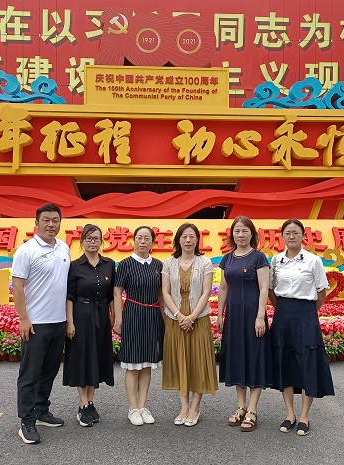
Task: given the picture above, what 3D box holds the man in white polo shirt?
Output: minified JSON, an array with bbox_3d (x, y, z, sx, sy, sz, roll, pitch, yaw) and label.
[{"bbox_3d":[-0.984,0.645,4.050,0.470,1.745,0.420,0,-1,-21],"label":"man in white polo shirt"}]

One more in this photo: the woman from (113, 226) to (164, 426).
[{"bbox_3d":[-0.265,0.735,4.320,0.420,1.570,0.320,0,-1,-7],"label":"woman"}]

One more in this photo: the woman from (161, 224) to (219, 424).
[{"bbox_3d":[0.149,0.720,4.320,0.450,1.600,0.340,0,-1,2],"label":"woman"}]

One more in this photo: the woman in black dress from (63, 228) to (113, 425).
[{"bbox_3d":[-0.667,0.728,4.320,0.430,1.585,0.330,0,-1,-16],"label":"woman in black dress"}]

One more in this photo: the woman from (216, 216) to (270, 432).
[{"bbox_3d":[0.567,0.697,4.230,0.440,1.645,0.340,0,-1,10],"label":"woman"}]

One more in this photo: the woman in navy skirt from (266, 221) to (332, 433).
[{"bbox_3d":[1.002,0.706,4.140,0.490,1.625,0.360,0,-1,19],"label":"woman in navy skirt"}]

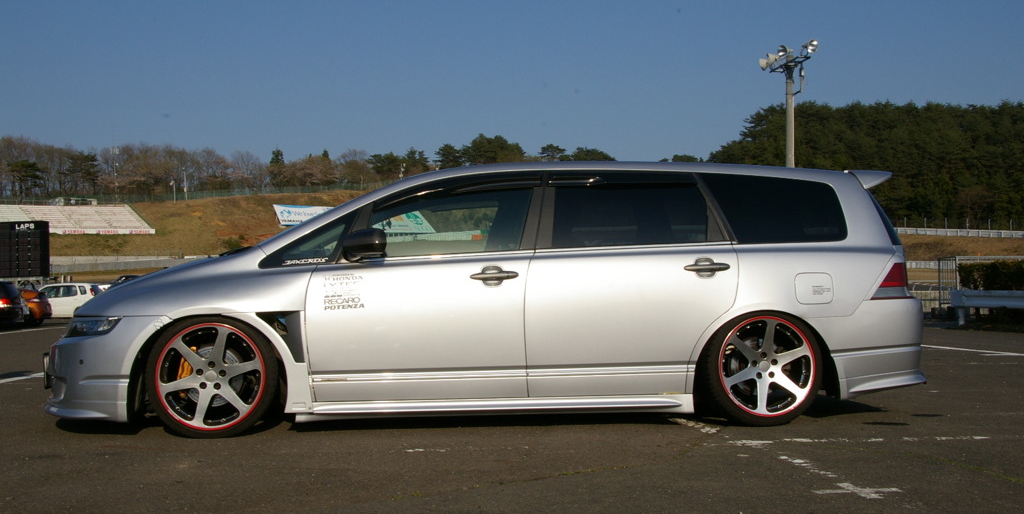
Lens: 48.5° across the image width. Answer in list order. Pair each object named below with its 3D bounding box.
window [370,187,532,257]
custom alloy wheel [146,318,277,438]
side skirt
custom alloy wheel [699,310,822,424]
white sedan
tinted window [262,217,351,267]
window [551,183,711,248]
[{"bbox_3d":[-0.313,-0.182,5.849,0.840,0.360,0.100,0,-1,-8],"label":"window"},{"bbox_3d":[-1.479,0.590,5.654,0.625,0.615,0.230,0,-1,-8],"label":"custom alloy wheel"},{"bbox_3d":[-0.073,0.766,5.783,2.040,0.110,0.120,0,-1,-8],"label":"side skirt"},{"bbox_3d":[1.305,0.575,6.035,0.630,0.620,0.230,0,-1,-8],"label":"custom alloy wheel"},{"bbox_3d":[-17.200,1.740,43.200,3.500,1.530,1.520,0,-1,1],"label":"white sedan"},{"bbox_3d":[-1.038,-0.079,5.753,0.440,0.255,0.100,0,-1,-8],"label":"tinted window"},{"bbox_3d":[0.628,-0.218,5.978,0.860,0.350,0.100,0,-1,-8],"label":"window"}]

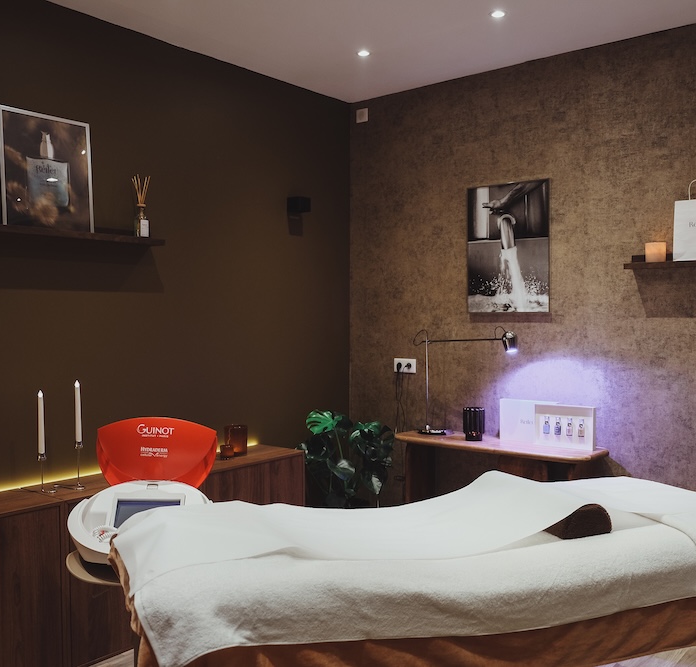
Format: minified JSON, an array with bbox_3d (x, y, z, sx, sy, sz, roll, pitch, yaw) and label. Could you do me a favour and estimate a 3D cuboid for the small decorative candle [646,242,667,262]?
[{"bbox_3d":[1.450,-0.373,3.533,0.093,0.101,0.093,1,2,40],"label":"small decorative candle"}]

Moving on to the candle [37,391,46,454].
[{"bbox_3d":[-1.244,0.366,3.056,0.025,0.268,0.025,1,2,40],"label":"candle"}]

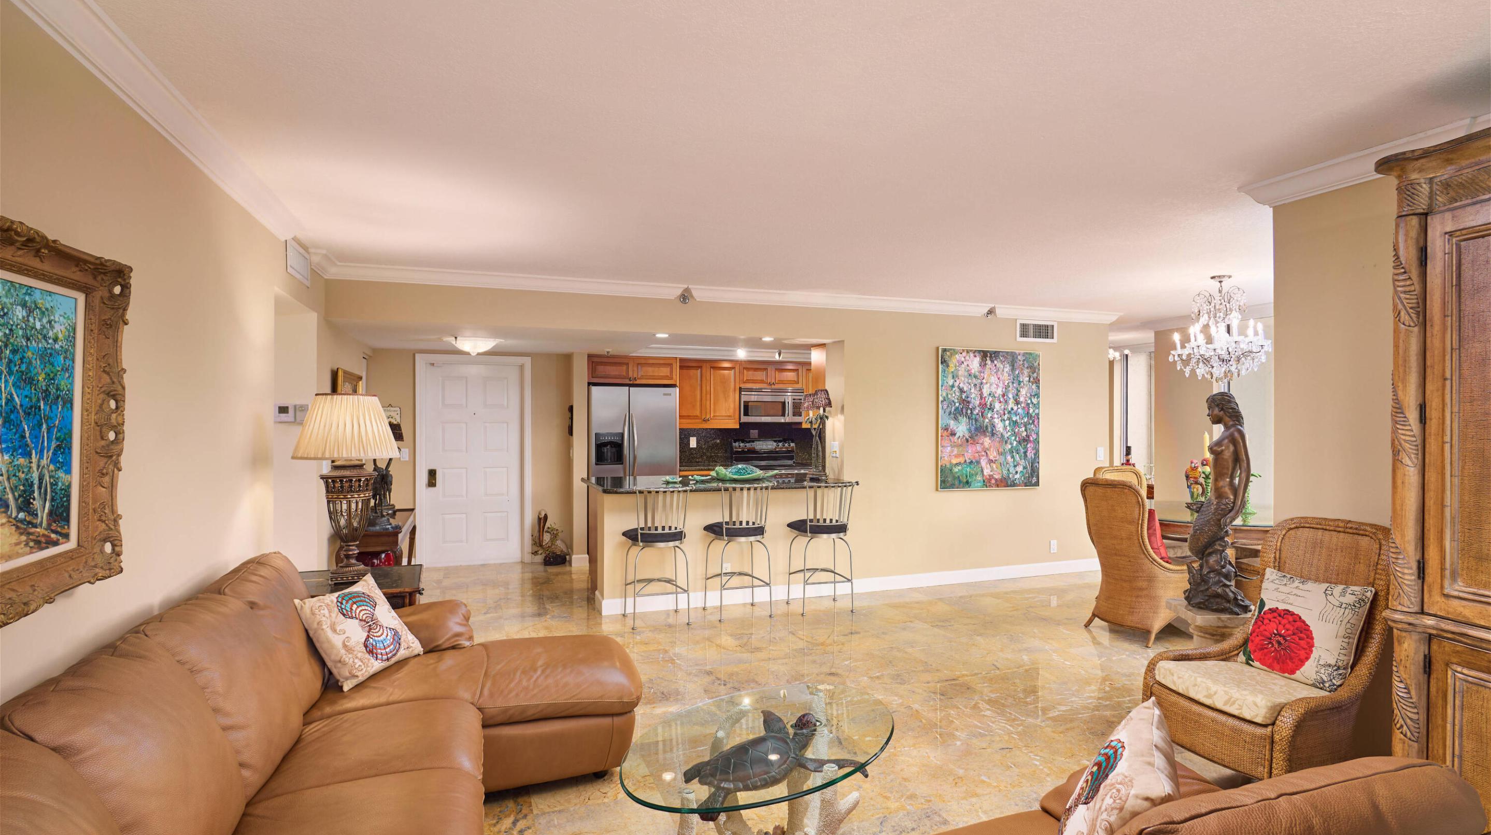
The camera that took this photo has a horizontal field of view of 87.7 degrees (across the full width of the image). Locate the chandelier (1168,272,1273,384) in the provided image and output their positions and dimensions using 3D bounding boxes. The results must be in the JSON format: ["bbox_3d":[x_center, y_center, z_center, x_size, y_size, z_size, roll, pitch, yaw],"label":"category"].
[{"bbox_3d":[3.415,-0.615,5.580,0.640,0.790,0.640,0,0,0],"label":"chandelier"}]

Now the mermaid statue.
[{"bbox_3d":[2.535,0.430,4.160,0.330,1.140,0.280,0,0,11],"label":"mermaid statue"}]

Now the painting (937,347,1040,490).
[{"bbox_3d":[2.191,0.018,6.934,1.100,1.240,0.045,0,0,-21],"label":"painting"}]

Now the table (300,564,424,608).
[{"bbox_3d":[-2.086,1.170,4.077,0.730,0.620,0.700,0,0,-20],"label":"table"}]

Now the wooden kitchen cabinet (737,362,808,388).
[{"bbox_3d":[0.240,-0.472,8.772,0.790,0.300,0.350,0,0,-21],"label":"wooden kitchen cabinet"}]

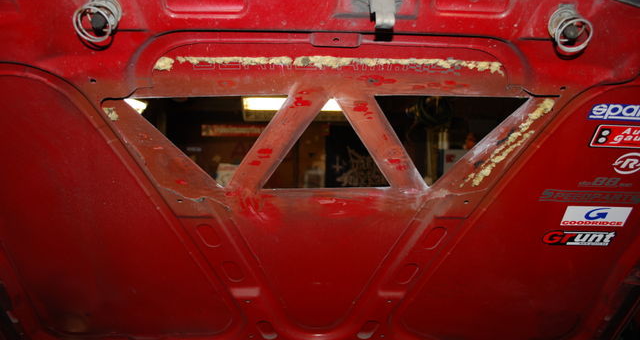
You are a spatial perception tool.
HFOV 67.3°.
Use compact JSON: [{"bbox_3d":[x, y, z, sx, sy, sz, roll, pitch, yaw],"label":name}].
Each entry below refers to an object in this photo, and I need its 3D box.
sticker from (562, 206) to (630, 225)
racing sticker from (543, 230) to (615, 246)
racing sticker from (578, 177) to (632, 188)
[{"bbox_3d":[0.536,0.090,0.930,0.125,0.049,0.002,2,35,-1],"label":"sticker"},{"bbox_3d":[0.518,0.138,0.963,0.138,0.037,0.002,2,35,-1],"label":"racing sticker"},{"bbox_3d":[0.528,0.024,0.884,0.099,0.022,0.002,2,35,-1],"label":"racing sticker"}]

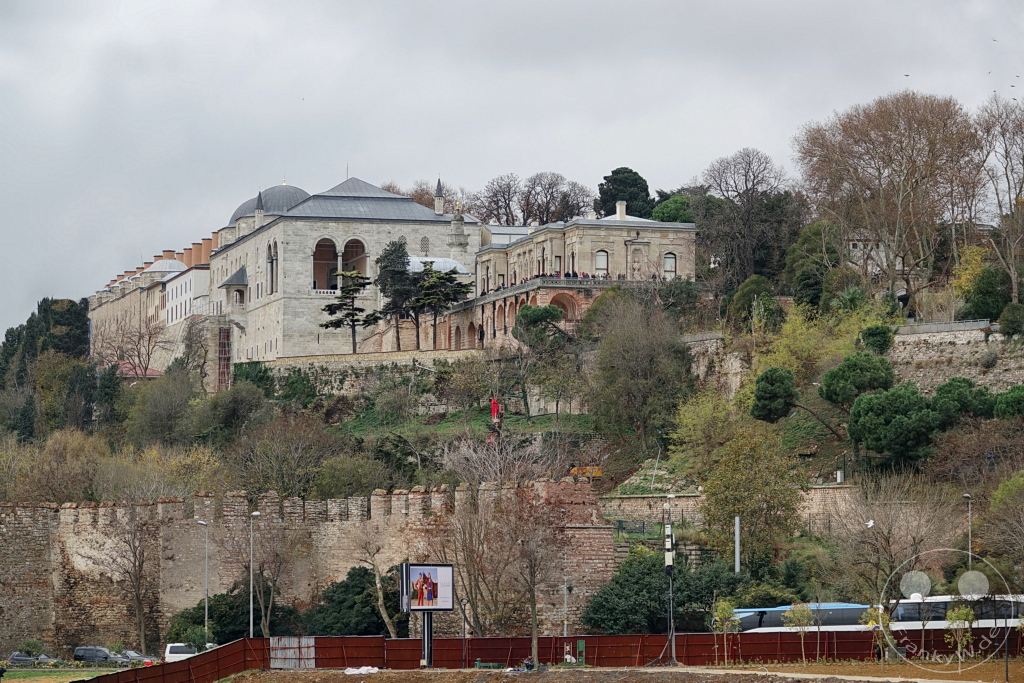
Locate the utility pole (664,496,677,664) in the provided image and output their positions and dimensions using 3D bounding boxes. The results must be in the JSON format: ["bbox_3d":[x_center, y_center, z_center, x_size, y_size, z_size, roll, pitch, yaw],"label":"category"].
[{"bbox_3d":[10.170,15.340,210.000,0.750,10.800,0.700,0,-4,0],"label":"utility pole"}]

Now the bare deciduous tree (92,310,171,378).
[{"bbox_3d":[-50.020,1.180,430.000,10.000,10.300,9.200,0,-5,0],"label":"bare deciduous tree"}]

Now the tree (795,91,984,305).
[{"bbox_3d":[40.160,-15.320,348.000,20.000,22.600,18.500,0,-5,0],"label":"tree"}]

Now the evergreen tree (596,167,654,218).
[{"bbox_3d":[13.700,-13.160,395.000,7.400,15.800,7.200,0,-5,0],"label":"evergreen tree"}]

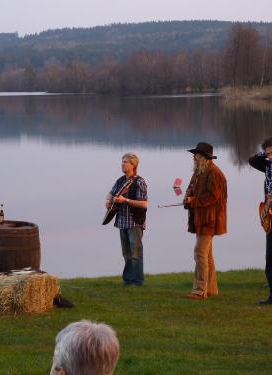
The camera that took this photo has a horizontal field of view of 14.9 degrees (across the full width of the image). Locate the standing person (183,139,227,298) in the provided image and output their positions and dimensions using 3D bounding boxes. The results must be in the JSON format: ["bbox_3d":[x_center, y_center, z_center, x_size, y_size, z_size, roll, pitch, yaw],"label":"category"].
[{"bbox_3d":[0.835,0.405,12.400,0.520,1.870,0.560,-1,6,-9],"label":"standing person"}]

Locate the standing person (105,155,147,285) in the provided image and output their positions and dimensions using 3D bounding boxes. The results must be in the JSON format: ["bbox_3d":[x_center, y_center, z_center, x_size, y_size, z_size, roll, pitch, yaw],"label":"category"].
[{"bbox_3d":[-0.100,0.430,13.850,0.420,1.780,0.540,-4,7,-38],"label":"standing person"}]

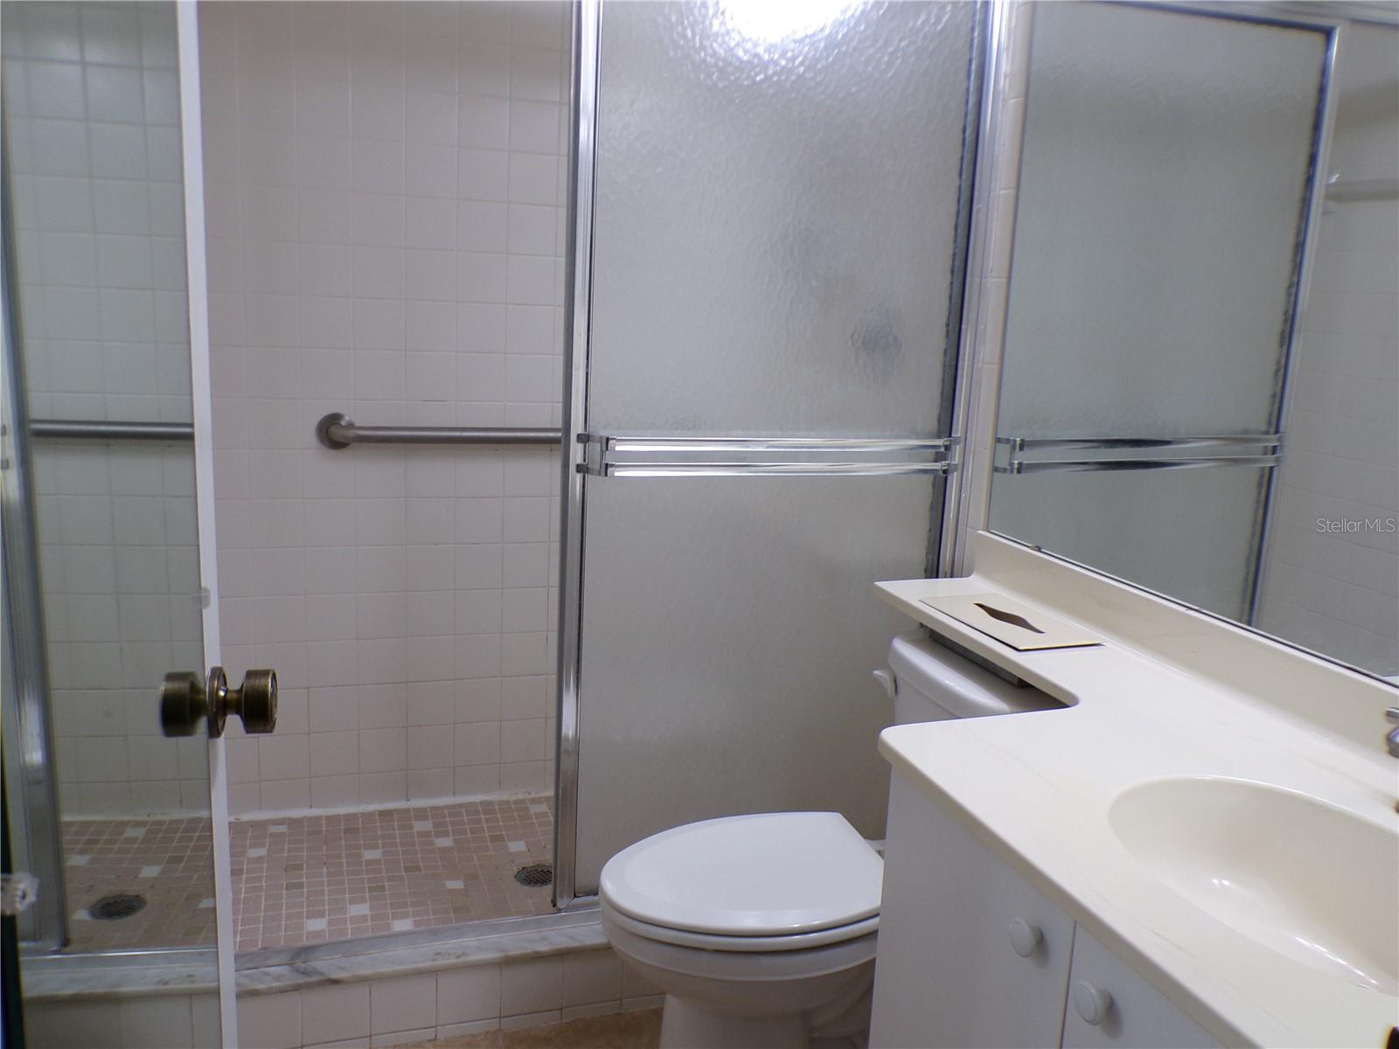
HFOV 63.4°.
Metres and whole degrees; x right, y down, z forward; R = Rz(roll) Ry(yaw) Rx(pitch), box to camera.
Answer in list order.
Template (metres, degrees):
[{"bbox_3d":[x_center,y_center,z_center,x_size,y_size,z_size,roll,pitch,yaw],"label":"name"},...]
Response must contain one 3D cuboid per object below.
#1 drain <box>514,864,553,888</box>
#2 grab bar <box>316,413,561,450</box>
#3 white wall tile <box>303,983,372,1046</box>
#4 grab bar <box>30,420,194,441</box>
[{"bbox_3d":[-0.348,0.761,2.447,0.102,0.010,0.102,-1,12,-18],"label":"drain"},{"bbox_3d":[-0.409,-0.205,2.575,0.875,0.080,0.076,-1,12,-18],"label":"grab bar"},{"bbox_3d":[-0.614,0.824,1.915,0.108,0.106,0.010,-1,12,-18],"label":"white wall tile"},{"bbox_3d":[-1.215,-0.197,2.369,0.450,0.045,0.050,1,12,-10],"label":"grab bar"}]

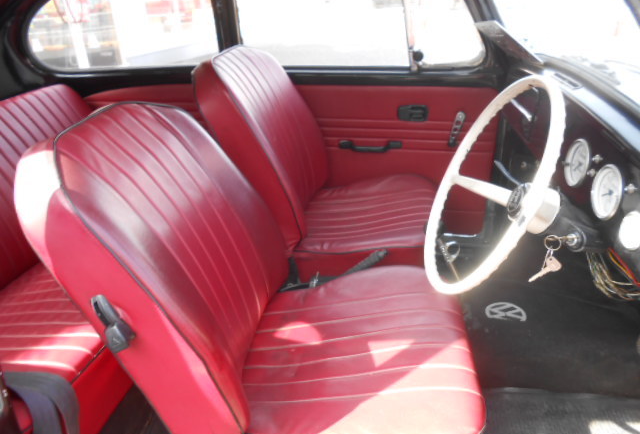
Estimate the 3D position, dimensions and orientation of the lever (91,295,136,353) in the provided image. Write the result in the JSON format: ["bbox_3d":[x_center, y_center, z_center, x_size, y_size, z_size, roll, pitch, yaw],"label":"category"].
[{"bbox_3d":[-0.291,0.147,0.682,0.029,0.092,0.032,-12,26,14],"label":"lever"}]

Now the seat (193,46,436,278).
[{"bbox_3d":[0.062,-0.183,1.490,0.690,0.675,0.510,3,28,6],"label":"seat"}]

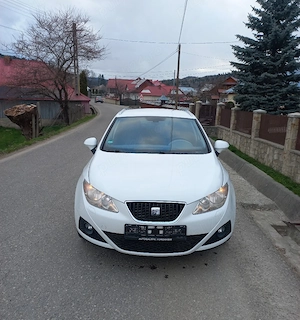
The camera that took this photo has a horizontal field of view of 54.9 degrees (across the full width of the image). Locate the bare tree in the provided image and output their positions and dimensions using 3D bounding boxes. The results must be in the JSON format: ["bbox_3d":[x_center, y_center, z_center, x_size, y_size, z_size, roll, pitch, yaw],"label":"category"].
[{"bbox_3d":[-5.326,-5.318,16.817,5.590,6.600,5.310,1,12,0],"label":"bare tree"}]

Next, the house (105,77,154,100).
[{"bbox_3d":[-4.455,-15.352,66.000,11.000,6.500,9.500,-1,12,-9],"label":"house"}]

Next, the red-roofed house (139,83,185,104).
[{"bbox_3d":[2.553,-12.968,59.000,9.200,5.000,8.500,2,12,3],"label":"red-roofed house"}]

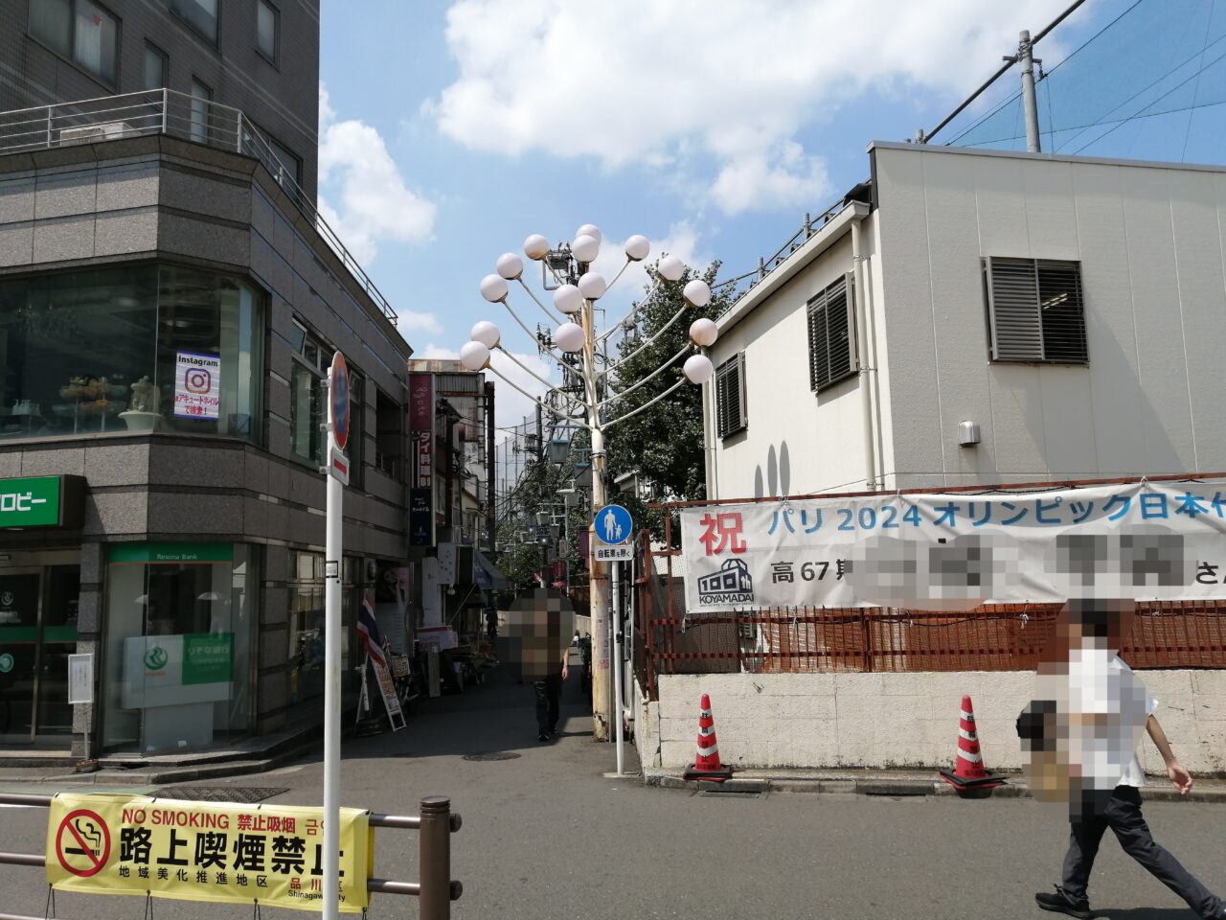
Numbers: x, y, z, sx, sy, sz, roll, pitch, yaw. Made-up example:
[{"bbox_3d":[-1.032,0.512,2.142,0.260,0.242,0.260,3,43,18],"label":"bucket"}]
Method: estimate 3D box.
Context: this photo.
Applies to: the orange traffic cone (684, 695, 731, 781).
[{"bbox_3d":[0.805,2.374,8.178,0.390,0.690,0.390,-3,-7,11],"label":"orange traffic cone"}]

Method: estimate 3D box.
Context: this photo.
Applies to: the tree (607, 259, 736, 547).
[{"bbox_3d":[1.192,0.120,18.119,2.900,7.840,2.900,-1,-7,0],"label":"tree"}]

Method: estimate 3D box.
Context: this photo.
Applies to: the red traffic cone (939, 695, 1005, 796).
[{"bbox_3d":[2.895,2.272,7.771,0.410,0.700,0.410,1,-7,-16],"label":"red traffic cone"}]

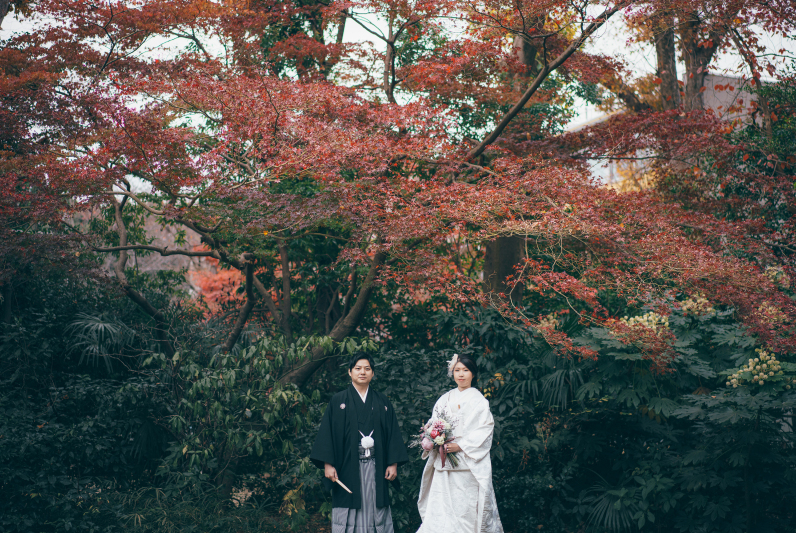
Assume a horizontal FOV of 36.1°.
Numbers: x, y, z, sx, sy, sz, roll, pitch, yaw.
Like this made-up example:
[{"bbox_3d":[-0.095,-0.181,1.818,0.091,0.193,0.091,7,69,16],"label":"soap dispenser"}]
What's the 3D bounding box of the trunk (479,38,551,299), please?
[{"bbox_3d":[1.300,-1.123,14.000,0.720,3.300,0.600,0,-5,0],"label":"trunk"}]

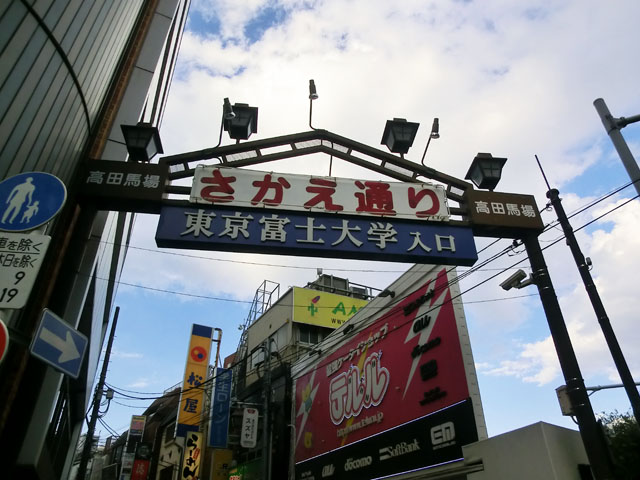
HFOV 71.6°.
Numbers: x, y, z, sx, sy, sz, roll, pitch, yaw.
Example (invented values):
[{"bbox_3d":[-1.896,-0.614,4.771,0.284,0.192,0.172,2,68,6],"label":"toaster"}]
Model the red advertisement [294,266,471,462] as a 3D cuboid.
[{"bbox_3d":[0.943,4.168,12.556,0.150,2.798,9.440,12,-35,-19],"label":"red advertisement"}]

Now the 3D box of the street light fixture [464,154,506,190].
[{"bbox_3d":[1.996,-0.812,5.307,0.385,0.464,0.385,1,-33,-3],"label":"street light fixture"}]

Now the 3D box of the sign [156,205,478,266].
[{"bbox_3d":[0.027,-0.021,4.438,3.146,0.374,0.155,4,-33,-7],"label":"sign"}]

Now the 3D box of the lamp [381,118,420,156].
[{"bbox_3d":[0.989,-1.274,5.442,0.392,0.457,0.392,2,-33,-4],"label":"lamp"}]

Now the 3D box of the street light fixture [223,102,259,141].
[{"bbox_3d":[-0.929,-1.391,5.204,0.392,0.464,0.392,3,-33,-6],"label":"street light fixture"}]

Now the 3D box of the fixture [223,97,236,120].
[{"bbox_3d":[-1.047,-1.528,5.101,0.106,0.266,0.116,-10,-30,-15],"label":"fixture"}]

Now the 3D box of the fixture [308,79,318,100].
[{"bbox_3d":[-0.082,-1.869,5.479,0.113,0.300,0.124,0,-33,-9],"label":"fixture"}]

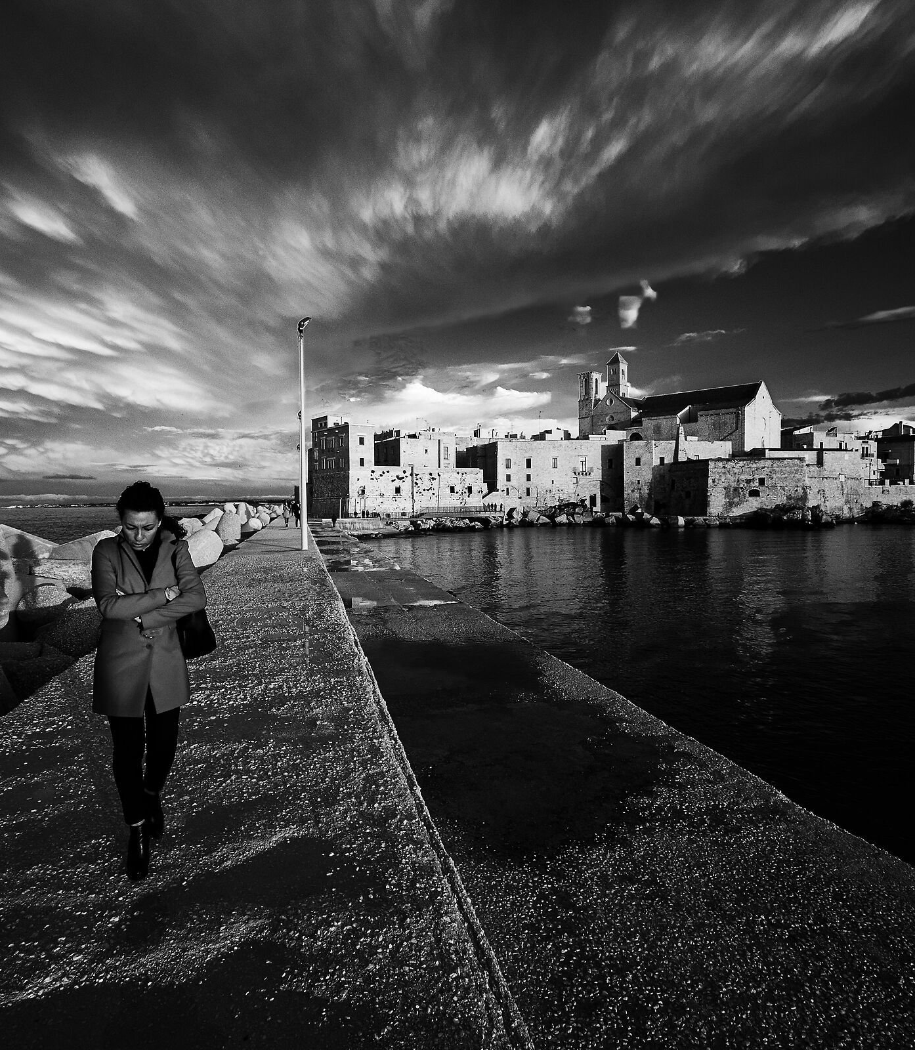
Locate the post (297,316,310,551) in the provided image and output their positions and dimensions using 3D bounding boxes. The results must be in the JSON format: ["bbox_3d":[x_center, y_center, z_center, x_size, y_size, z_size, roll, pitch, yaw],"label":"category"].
[{"bbox_3d":[-5.140,-3.050,22.100,0.450,7.800,0.300,0,2,0],"label":"post"}]

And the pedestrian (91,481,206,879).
[{"bbox_3d":[-1.365,0.620,2.900,0.490,1.630,0.460,-1,2,-19],"label":"pedestrian"}]

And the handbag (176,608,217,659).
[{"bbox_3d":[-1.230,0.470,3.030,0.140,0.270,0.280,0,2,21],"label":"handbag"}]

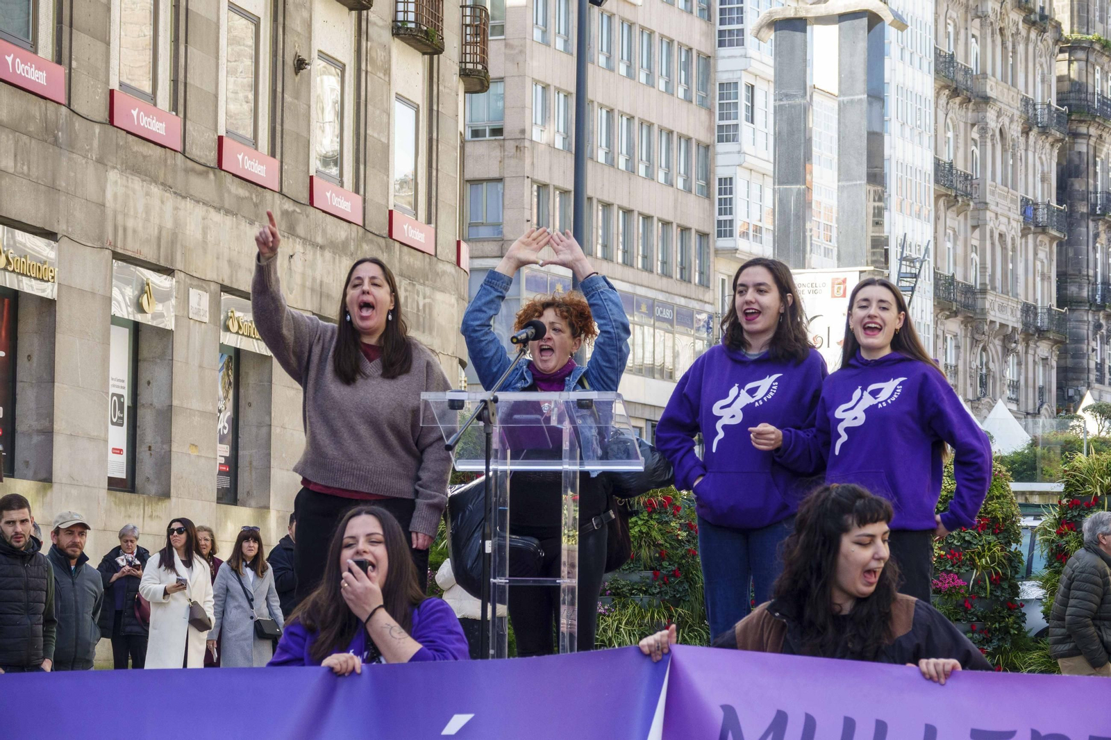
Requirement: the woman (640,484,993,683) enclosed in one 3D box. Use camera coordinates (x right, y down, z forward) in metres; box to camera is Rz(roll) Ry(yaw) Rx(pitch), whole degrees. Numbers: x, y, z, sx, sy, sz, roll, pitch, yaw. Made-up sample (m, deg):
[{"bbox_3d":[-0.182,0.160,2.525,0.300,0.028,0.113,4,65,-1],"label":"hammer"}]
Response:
[{"bbox_3d":[0.553,1.000,7.096,0.750,1.500,0.520,1,-4,0],"label":"woman"}]

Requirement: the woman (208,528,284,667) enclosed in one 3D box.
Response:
[{"bbox_3d":[-2.299,1.985,24.441,0.530,1.630,0.360,1,-4,-8],"label":"woman"}]

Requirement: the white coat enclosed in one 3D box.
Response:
[{"bbox_3d":[-2.760,1.864,23.959,0.520,1.120,0.340,2,-4,-14],"label":"white coat"}]

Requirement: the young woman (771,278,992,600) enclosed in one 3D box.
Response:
[{"bbox_3d":[1.010,0.539,10.290,0.660,1.660,0.420,-1,-4,22],"label":"young woman"}]

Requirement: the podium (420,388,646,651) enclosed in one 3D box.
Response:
[{"bbox_3d":[-0.069,0.666,9.757,0.590,1.180,0.500,0,-4,10],"label":"podium"}]

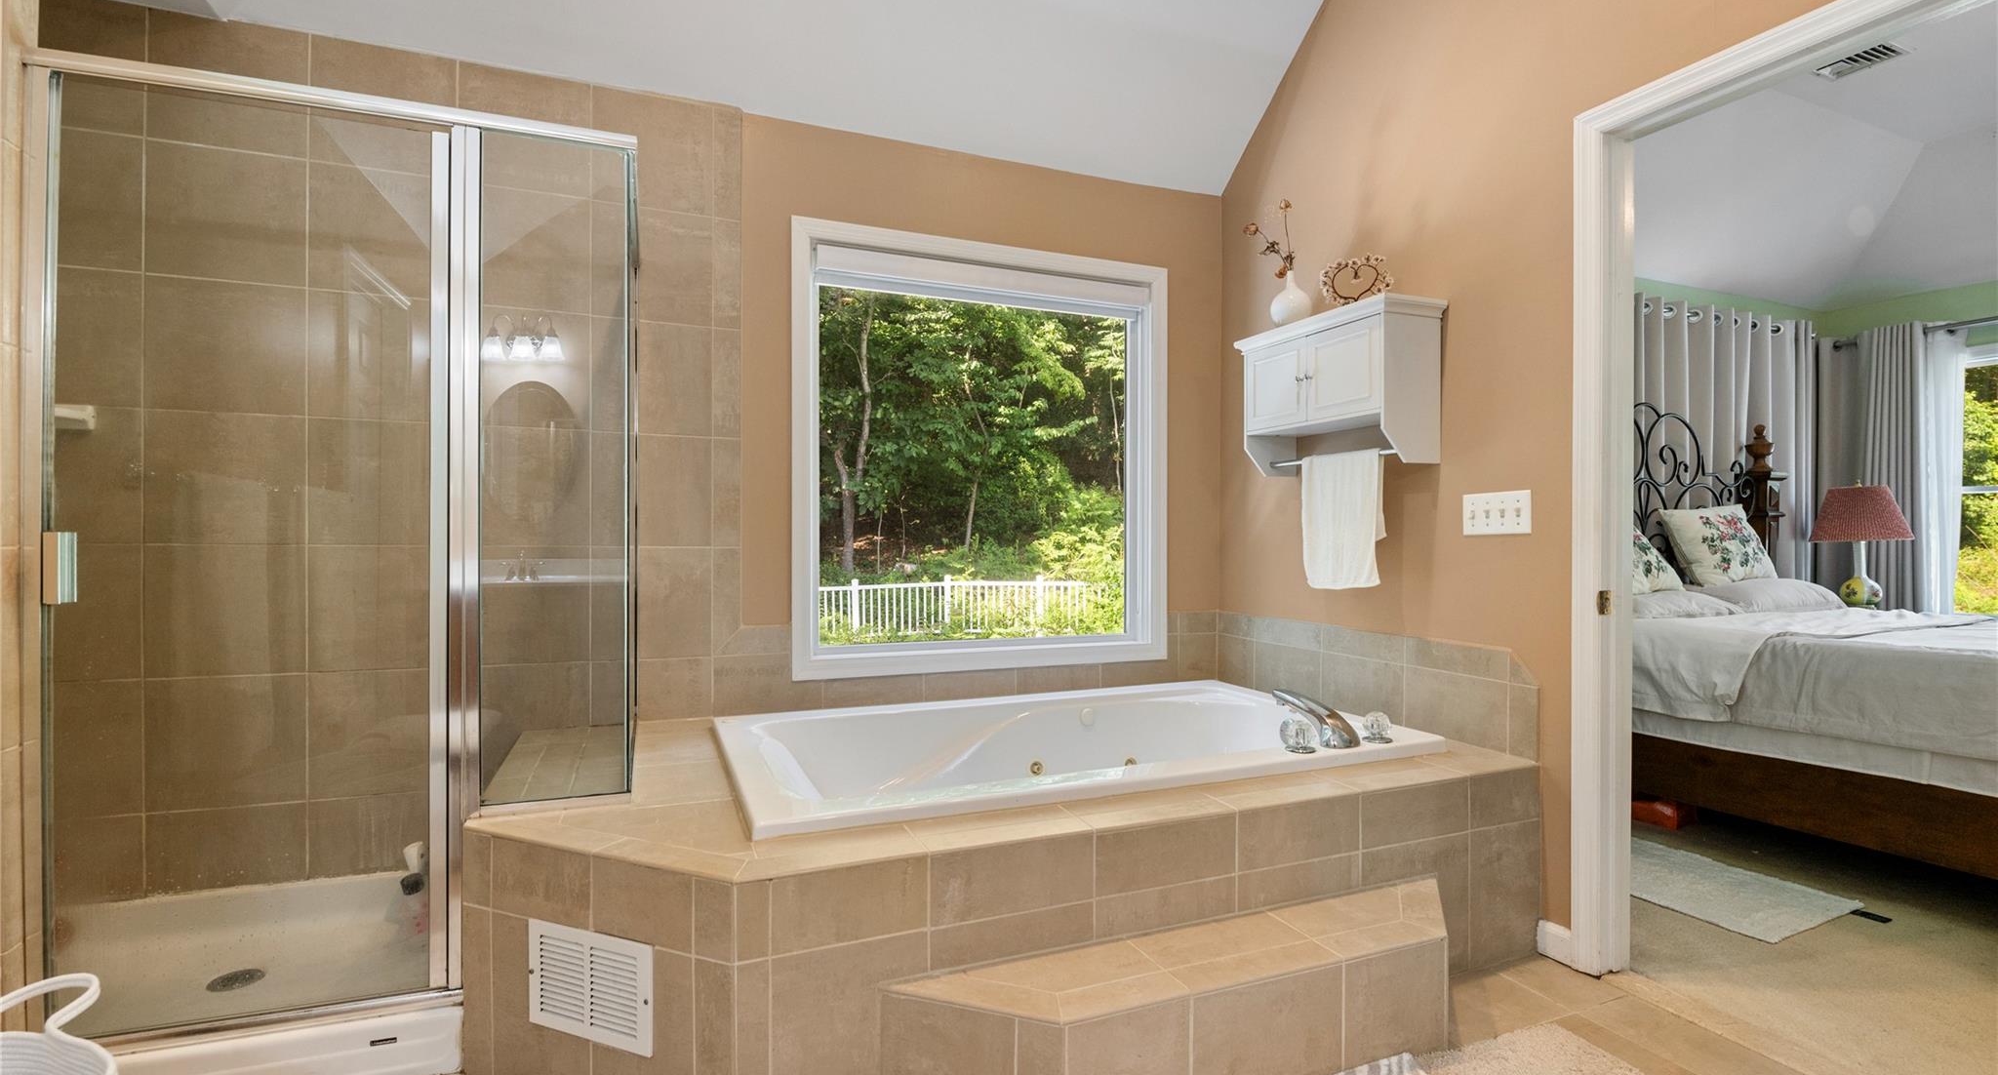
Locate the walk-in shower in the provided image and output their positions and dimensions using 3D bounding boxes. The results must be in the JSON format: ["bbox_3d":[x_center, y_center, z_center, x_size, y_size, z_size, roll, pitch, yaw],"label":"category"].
[{"bbox_3d":[-1.432,0.027,2.045,1.016,1.831,0.813,0,0,-22],"label":"walk-in shower"}]

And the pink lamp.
[{"bbox_3d":[4.689,0.044,4.523,0.395,0.690,0.395,0,0,-22],"label":"pink lamp"}]

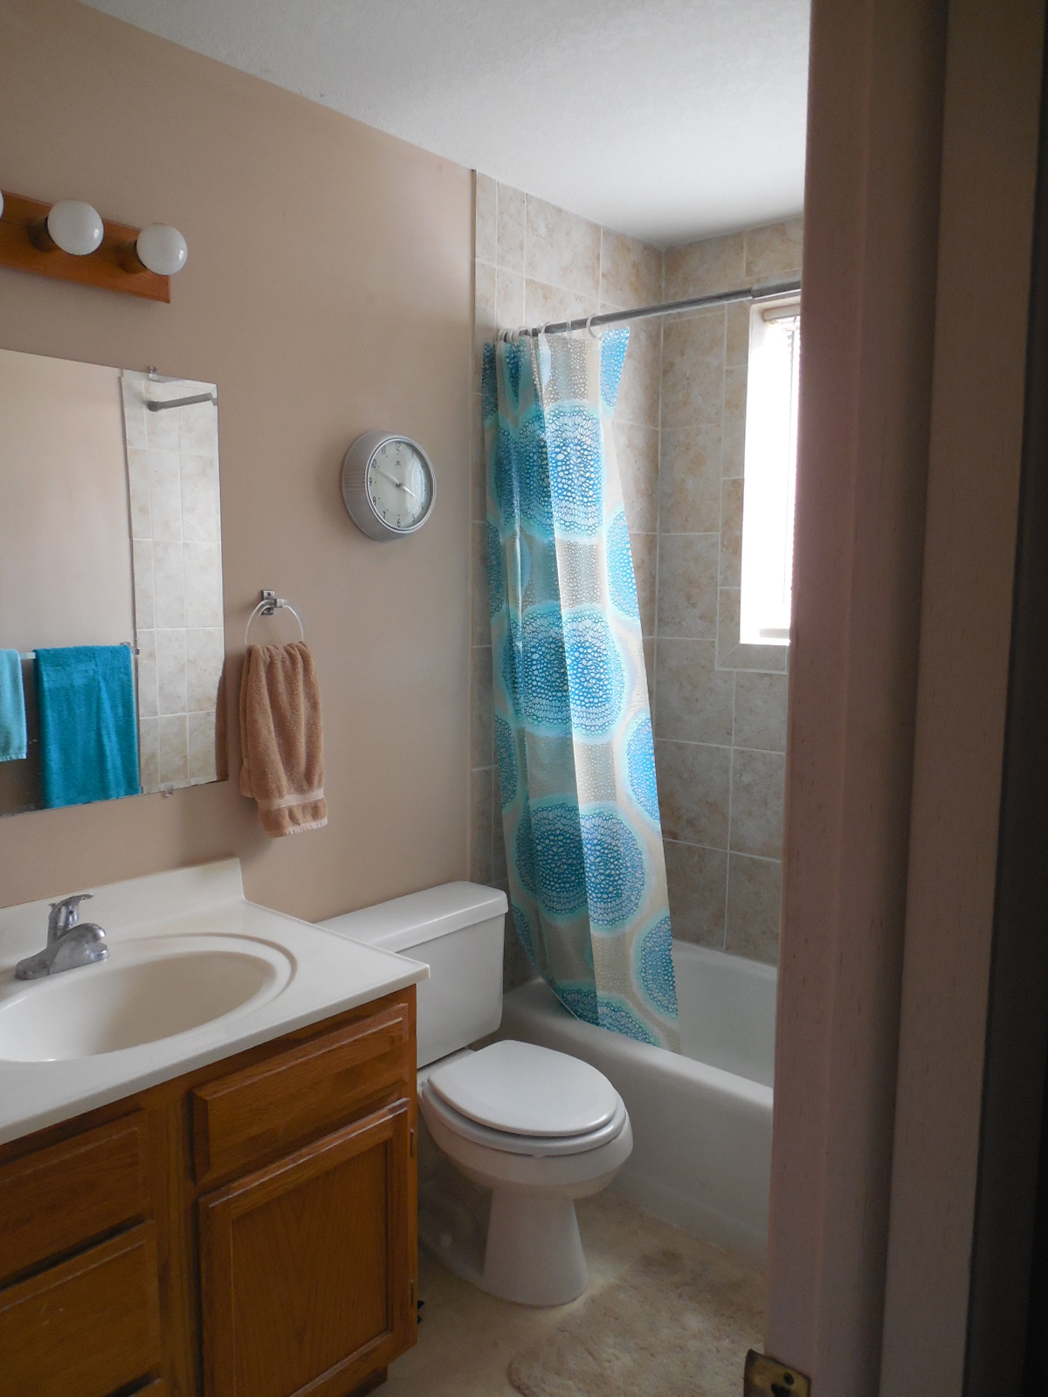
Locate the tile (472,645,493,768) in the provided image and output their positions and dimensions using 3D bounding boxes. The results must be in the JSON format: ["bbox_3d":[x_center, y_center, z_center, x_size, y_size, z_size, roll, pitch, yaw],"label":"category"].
[{"bbox_3d":[-0.104,0.024,2.582,0.010,0.308,0.071,6,9,42],"label":"tile"}]

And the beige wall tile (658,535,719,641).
[{"bbox_3d":[0.485,-0.329,2.982,0.214,0.304,0.010,7,9,42],"label":"beige wall tile"}]

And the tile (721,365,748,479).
[{"bbox_3d":[0.595,-0.774,2.832,0.067,0.304,0.010,7,9,42],"label":"tile"}]

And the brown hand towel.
[{"bbox_3d":[-0.496,0.078,2.086,0.080,0.400,0.182,6,9,42],"label":"brown hand towel"}]

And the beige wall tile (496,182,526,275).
[{"bbox_3d":[-0.035,-1.148,2.471,0.010,0.198,0.098,7,9,42],"label":"beige wall tile"}]

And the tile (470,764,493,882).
[{"bbox_3d":[-0.107,0.333,2.617,0.010,0.308,0.071,6,9,42],"label":"tile"}]

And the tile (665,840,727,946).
[{"bbox_3d":[0.500,0.588,3.068,0.276,0.304,0.010,7,9,42],"label":"tile"}]

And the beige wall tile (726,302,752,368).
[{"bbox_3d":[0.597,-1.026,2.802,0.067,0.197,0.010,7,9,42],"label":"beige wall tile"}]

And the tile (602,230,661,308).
[{"bbox_3d":[0.310,-1.204,2.882,0.010,0.201,0.289,6,9,42],"label":"tile"}]

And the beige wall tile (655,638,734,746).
[{"bbox_3d":[0.510,-0.021,3.028,0.278,0.308,0.010,6,9,42],"label":"beige wall tile"}]

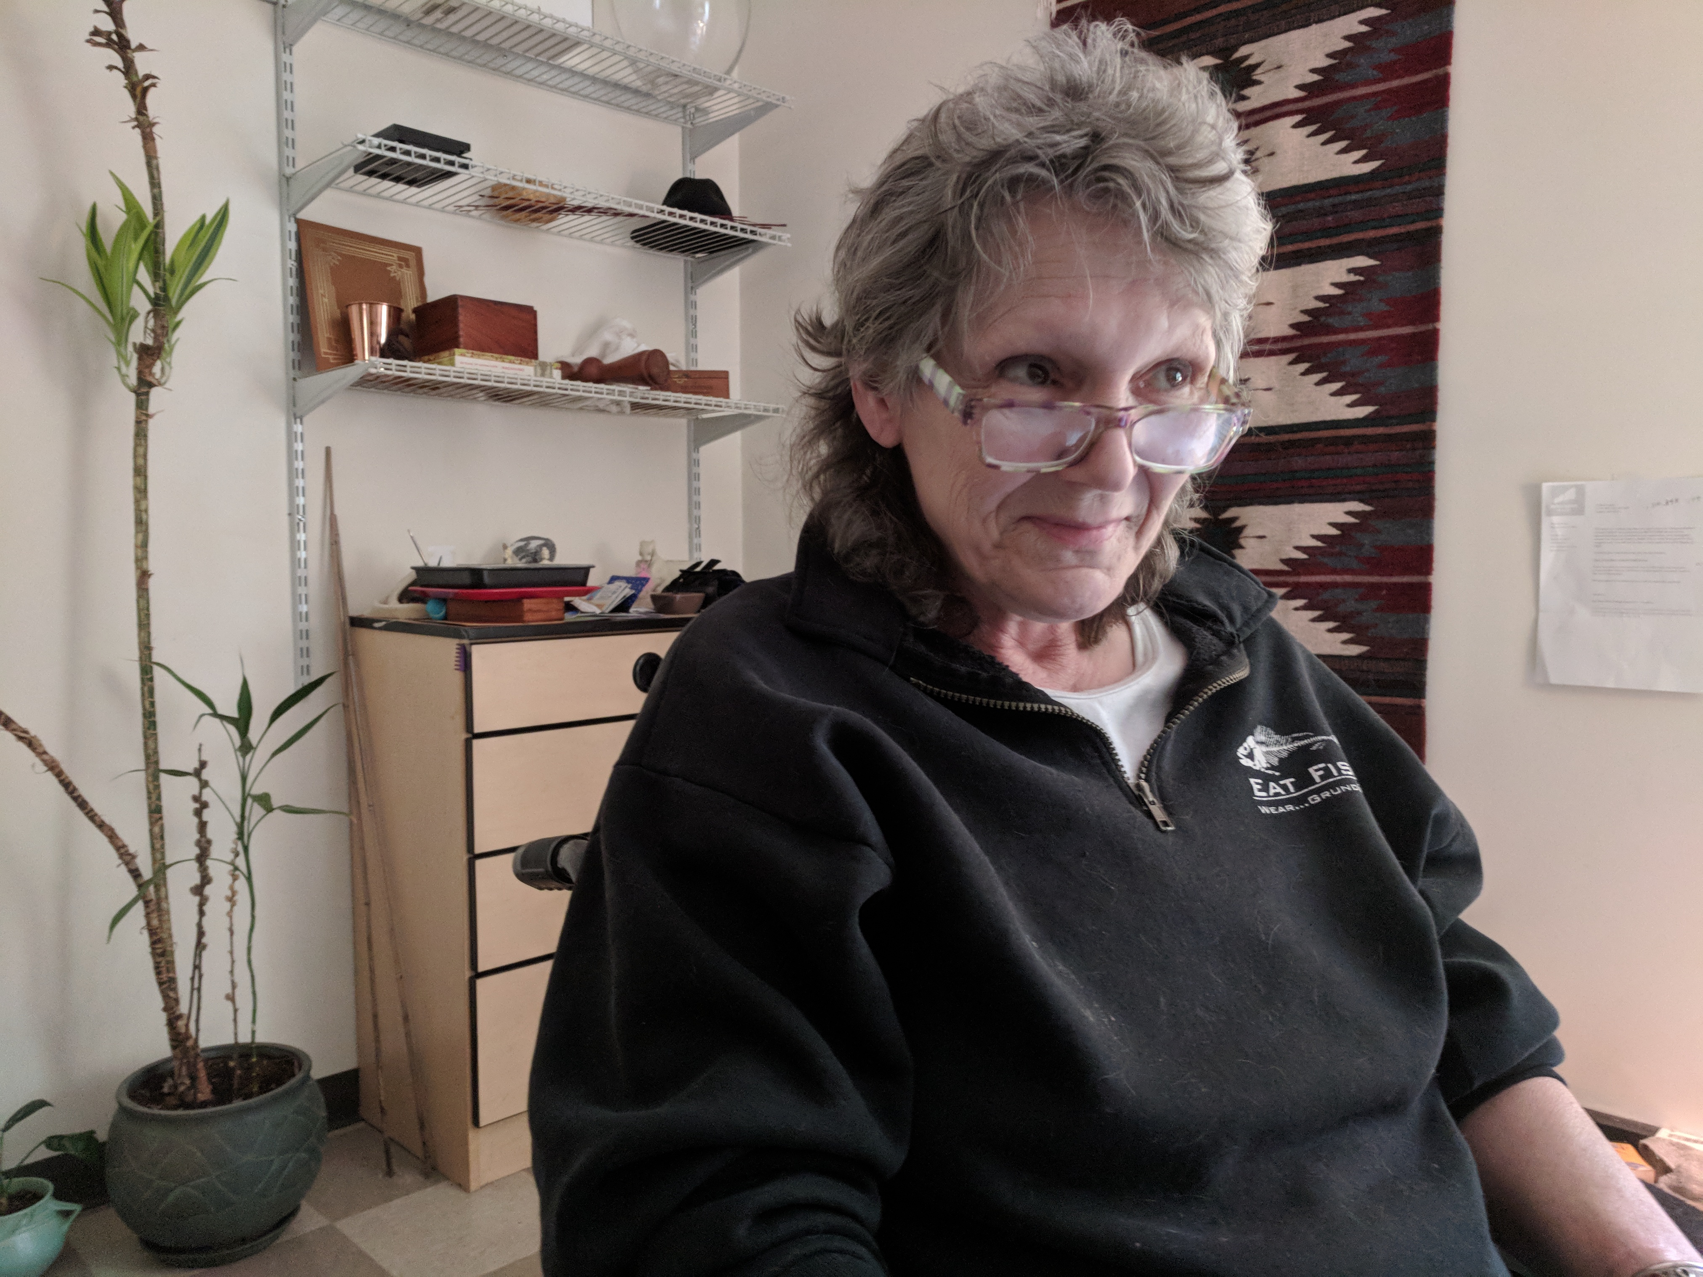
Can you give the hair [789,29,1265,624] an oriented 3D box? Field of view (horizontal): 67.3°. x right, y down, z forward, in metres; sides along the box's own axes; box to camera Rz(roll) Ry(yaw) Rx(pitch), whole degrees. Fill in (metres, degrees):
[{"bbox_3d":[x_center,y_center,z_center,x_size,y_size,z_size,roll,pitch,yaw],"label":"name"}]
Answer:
[{"bbox_3d":[0.097,-0.147,0.625,0.215,0.290,0.235,-1,11,-17],"label":"hair"}]

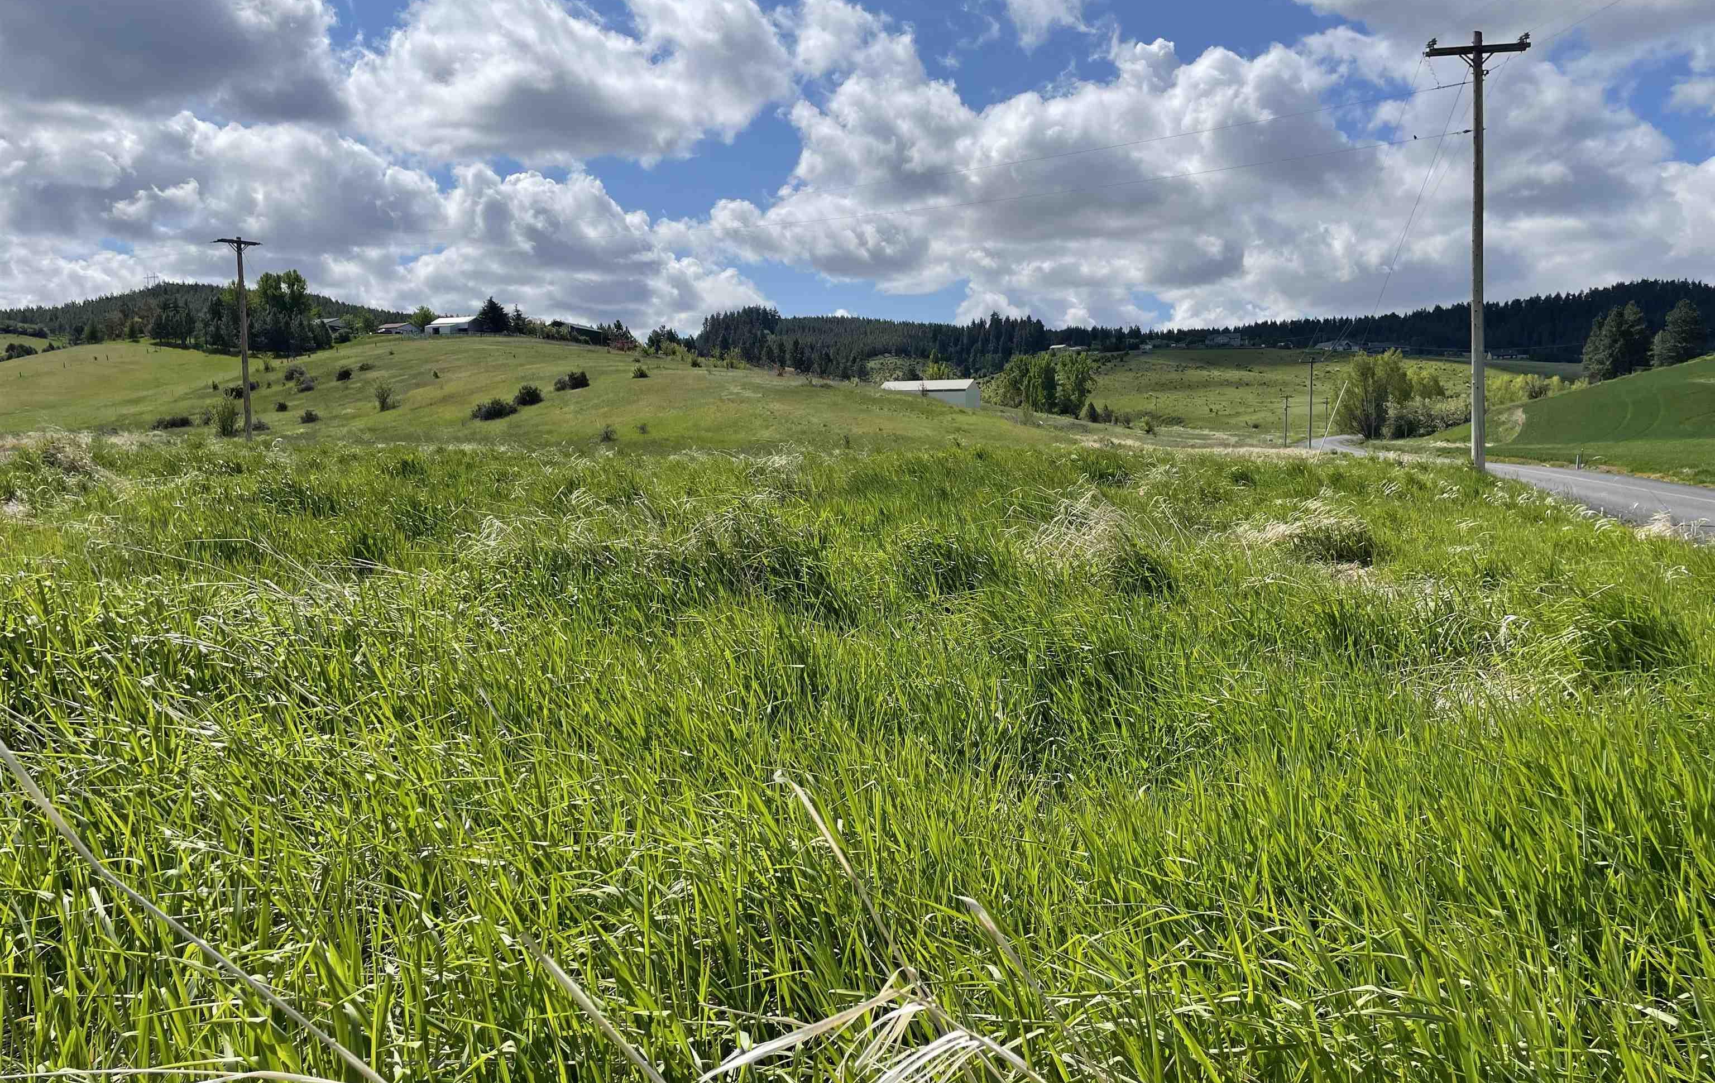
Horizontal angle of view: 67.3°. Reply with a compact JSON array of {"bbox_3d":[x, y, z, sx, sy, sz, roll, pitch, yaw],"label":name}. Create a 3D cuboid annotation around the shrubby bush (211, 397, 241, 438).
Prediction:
[{"bbox_3d":[-35.801,-7.024,73.000,1.650,2.300,1.600,-3,6,-26],"label":"shrubby bush"}]

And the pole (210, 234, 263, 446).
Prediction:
[{"bbox_3d":[-30.693,-10.056,64.475,0.320,10.190,2.440,4,7,36],"label":"pole"}]

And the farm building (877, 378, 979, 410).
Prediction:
[{"bbox_3d":[15.561,-30.838,272.000,18.800,5.900,12.500,1,6,18],"label":"farm building"}]

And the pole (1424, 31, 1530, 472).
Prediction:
[{"bbox_3d":[15.300,-7.053,31.700,2.420,10.650,0.330,-2,5,7],"label":"pole"}]

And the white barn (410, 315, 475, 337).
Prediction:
[{"bbox_3d":[-124.285,-65.737,395.000,15.500,5.400,9.000,1,6,18],"label":"white barn"}]

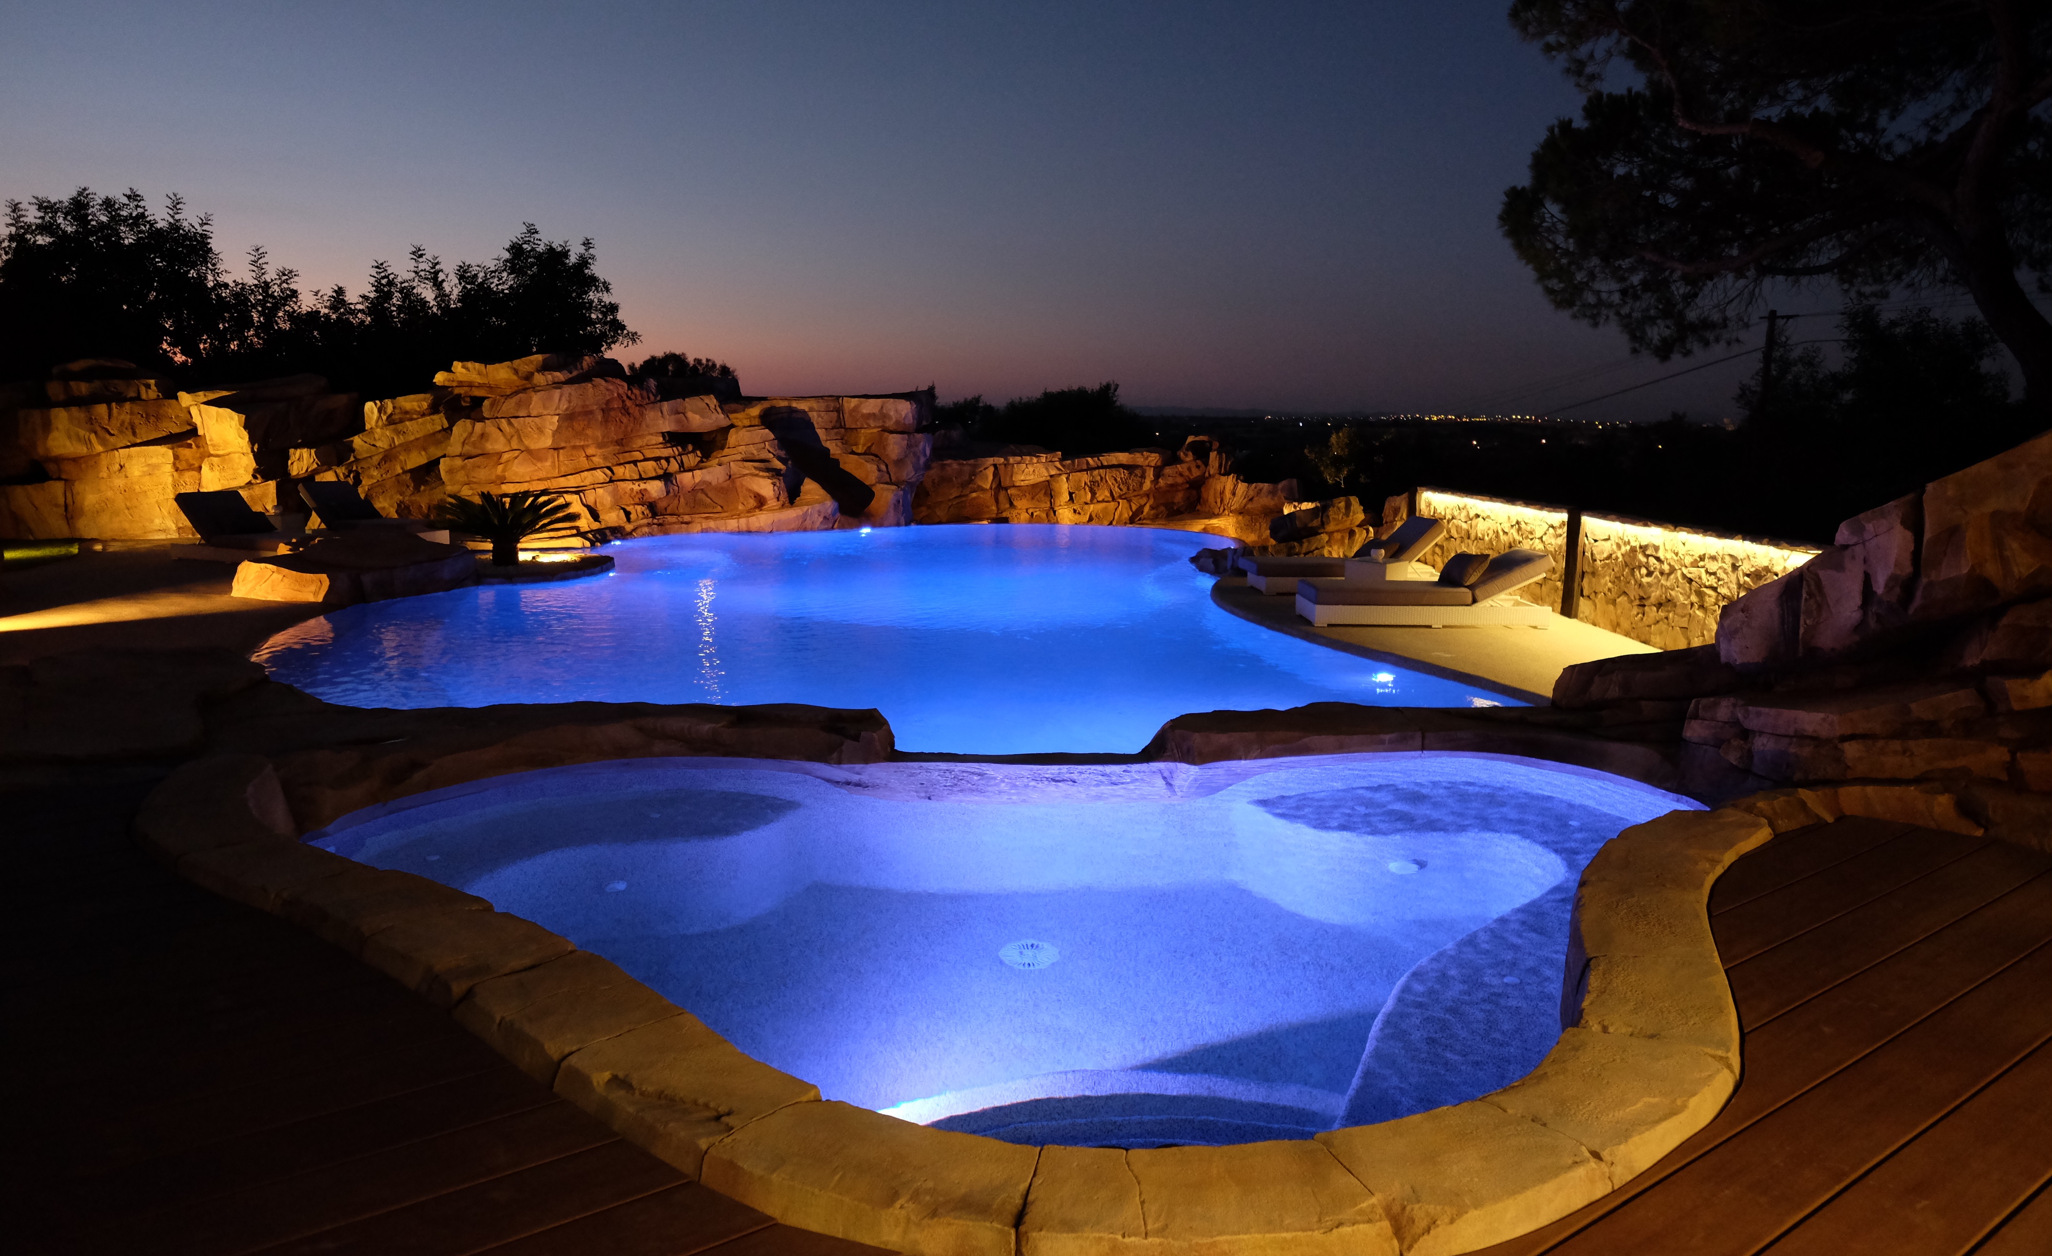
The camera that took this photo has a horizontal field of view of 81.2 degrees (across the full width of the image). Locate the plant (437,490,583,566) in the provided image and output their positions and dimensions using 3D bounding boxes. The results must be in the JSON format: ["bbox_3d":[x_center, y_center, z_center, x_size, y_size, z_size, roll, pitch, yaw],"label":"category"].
[{"bbox_3d":[-5.896,-1.135,13.584,1.560,0.860,1.520,-4,11,-23],"label":"plant"}]

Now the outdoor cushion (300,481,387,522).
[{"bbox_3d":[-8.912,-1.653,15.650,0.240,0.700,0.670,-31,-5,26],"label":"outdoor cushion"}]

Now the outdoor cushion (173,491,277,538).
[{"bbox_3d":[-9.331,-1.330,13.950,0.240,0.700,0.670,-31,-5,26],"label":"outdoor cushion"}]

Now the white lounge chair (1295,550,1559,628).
[{"bbox_3d":[3.461,-0.367,10.435,2.050,0.620,0.680,0,10,-1],"label":"white lounge chair"}]

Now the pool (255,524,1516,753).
[{"bbox_3d":[-1.601,0.095,13.634,9.900,1.350,14.200,1,10,0],"label":"pool"}]

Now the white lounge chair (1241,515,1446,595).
[{"bbox_3d":[3.271,-0.745,12.220,2.050,0.720,0.680,-1,10,-7],"label":"white lounge chair"}]

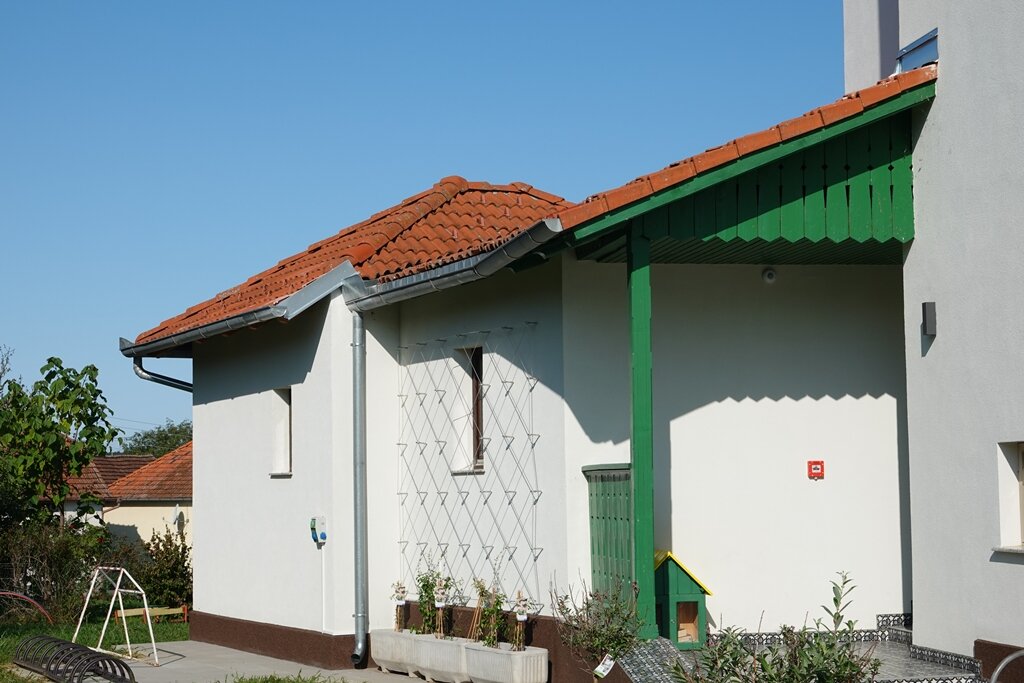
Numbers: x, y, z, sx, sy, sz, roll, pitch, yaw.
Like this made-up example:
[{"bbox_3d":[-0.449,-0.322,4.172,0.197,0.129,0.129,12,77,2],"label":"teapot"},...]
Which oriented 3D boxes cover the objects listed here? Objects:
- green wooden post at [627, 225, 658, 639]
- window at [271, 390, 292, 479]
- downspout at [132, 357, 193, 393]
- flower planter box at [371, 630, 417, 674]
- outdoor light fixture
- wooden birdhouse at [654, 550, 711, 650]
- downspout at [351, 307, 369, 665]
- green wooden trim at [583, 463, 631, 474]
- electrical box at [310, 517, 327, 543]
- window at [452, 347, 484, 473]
[{"bbox_3d":[0.901,0.617,12.473,0.145,2.860,0.145,0,-5,-10],"label":"green wooden post"},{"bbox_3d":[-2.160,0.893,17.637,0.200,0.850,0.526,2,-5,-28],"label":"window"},{"bbox_3d":[-3.909,0.370,20.215,0.866,0.435,0.160,-3,-5,23],"label":"downspout"},{"bbox_3d":[-0.883,2.777,15.938,0.410,0.340,0.960,2,-5,-28],"label":"flower planter box"},{"bbox_3d":[3.289,-0.174,14.135,0.078,0.261,0.085,0,-5,-11],"label":"outdoor light fixture"},{"bbox_3d":[1.171,2.000,13.884,0.662,0.755,0.400,0,-5,-11],"label":"wooden birdhouse"},{"bbox_3d":[-1.402,1.338,16.474,0.140,3.231,0.180,-2,-5,17],"label":"downspout"},{"bbox_3d":[0.734,0.945,13.410,0.120,0.055,1.438,0,-5,-11],"label":"green wooden trim"},{"bbox_3d":[-1.791,1.752,16.555,0.110,0.255,0.160,2,-5,-28],"label":"electrical box"},{"bbox_3d":[-0.286,0.609,15.654,0.200,1.065,0.588,2,-5,-28],"label":"window"}]

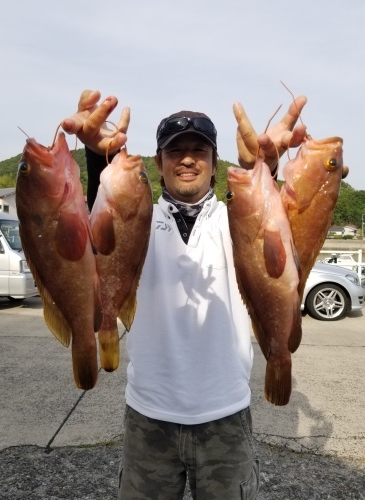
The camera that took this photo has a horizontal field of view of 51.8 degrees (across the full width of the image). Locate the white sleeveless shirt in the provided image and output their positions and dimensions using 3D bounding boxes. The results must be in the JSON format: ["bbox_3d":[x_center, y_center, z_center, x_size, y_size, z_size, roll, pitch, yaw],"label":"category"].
[{"bbox_3d":[0.020,0.160,1.130,0.440,0.660,0.270,0,1,0],"label":"white sleeveless shirt"}]

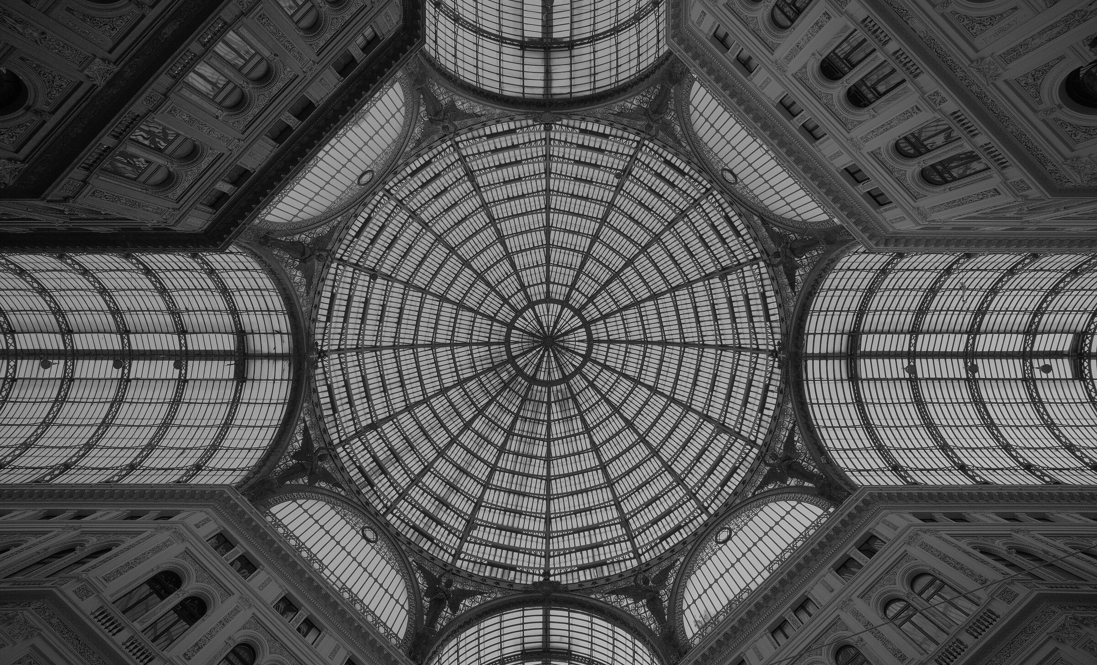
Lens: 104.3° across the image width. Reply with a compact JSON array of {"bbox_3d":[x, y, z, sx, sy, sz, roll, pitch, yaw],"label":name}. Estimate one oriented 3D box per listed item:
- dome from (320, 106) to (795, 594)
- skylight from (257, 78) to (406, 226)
[{"bbox_3d":[0.059,1.533,44.706,38.448,20.160,38.448,0,-88,0],"label":"dome"},{"bbox_3d":[-13.345,-11.352,29.073,12.700,6.500,0.300,-45,-89,1],"label":"skylight"}]

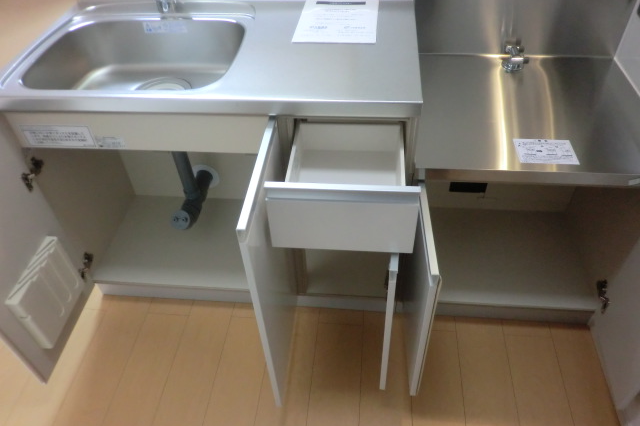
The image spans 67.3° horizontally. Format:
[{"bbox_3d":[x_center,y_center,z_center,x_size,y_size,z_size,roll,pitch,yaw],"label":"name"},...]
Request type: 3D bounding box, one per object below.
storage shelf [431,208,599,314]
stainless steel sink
[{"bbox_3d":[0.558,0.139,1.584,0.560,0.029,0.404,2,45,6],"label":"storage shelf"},{"bbox_3d":[-0.458,-0.362,1.307,0.502,0.168,0.391,2,45,6],"label":"stainless steel sink"}]

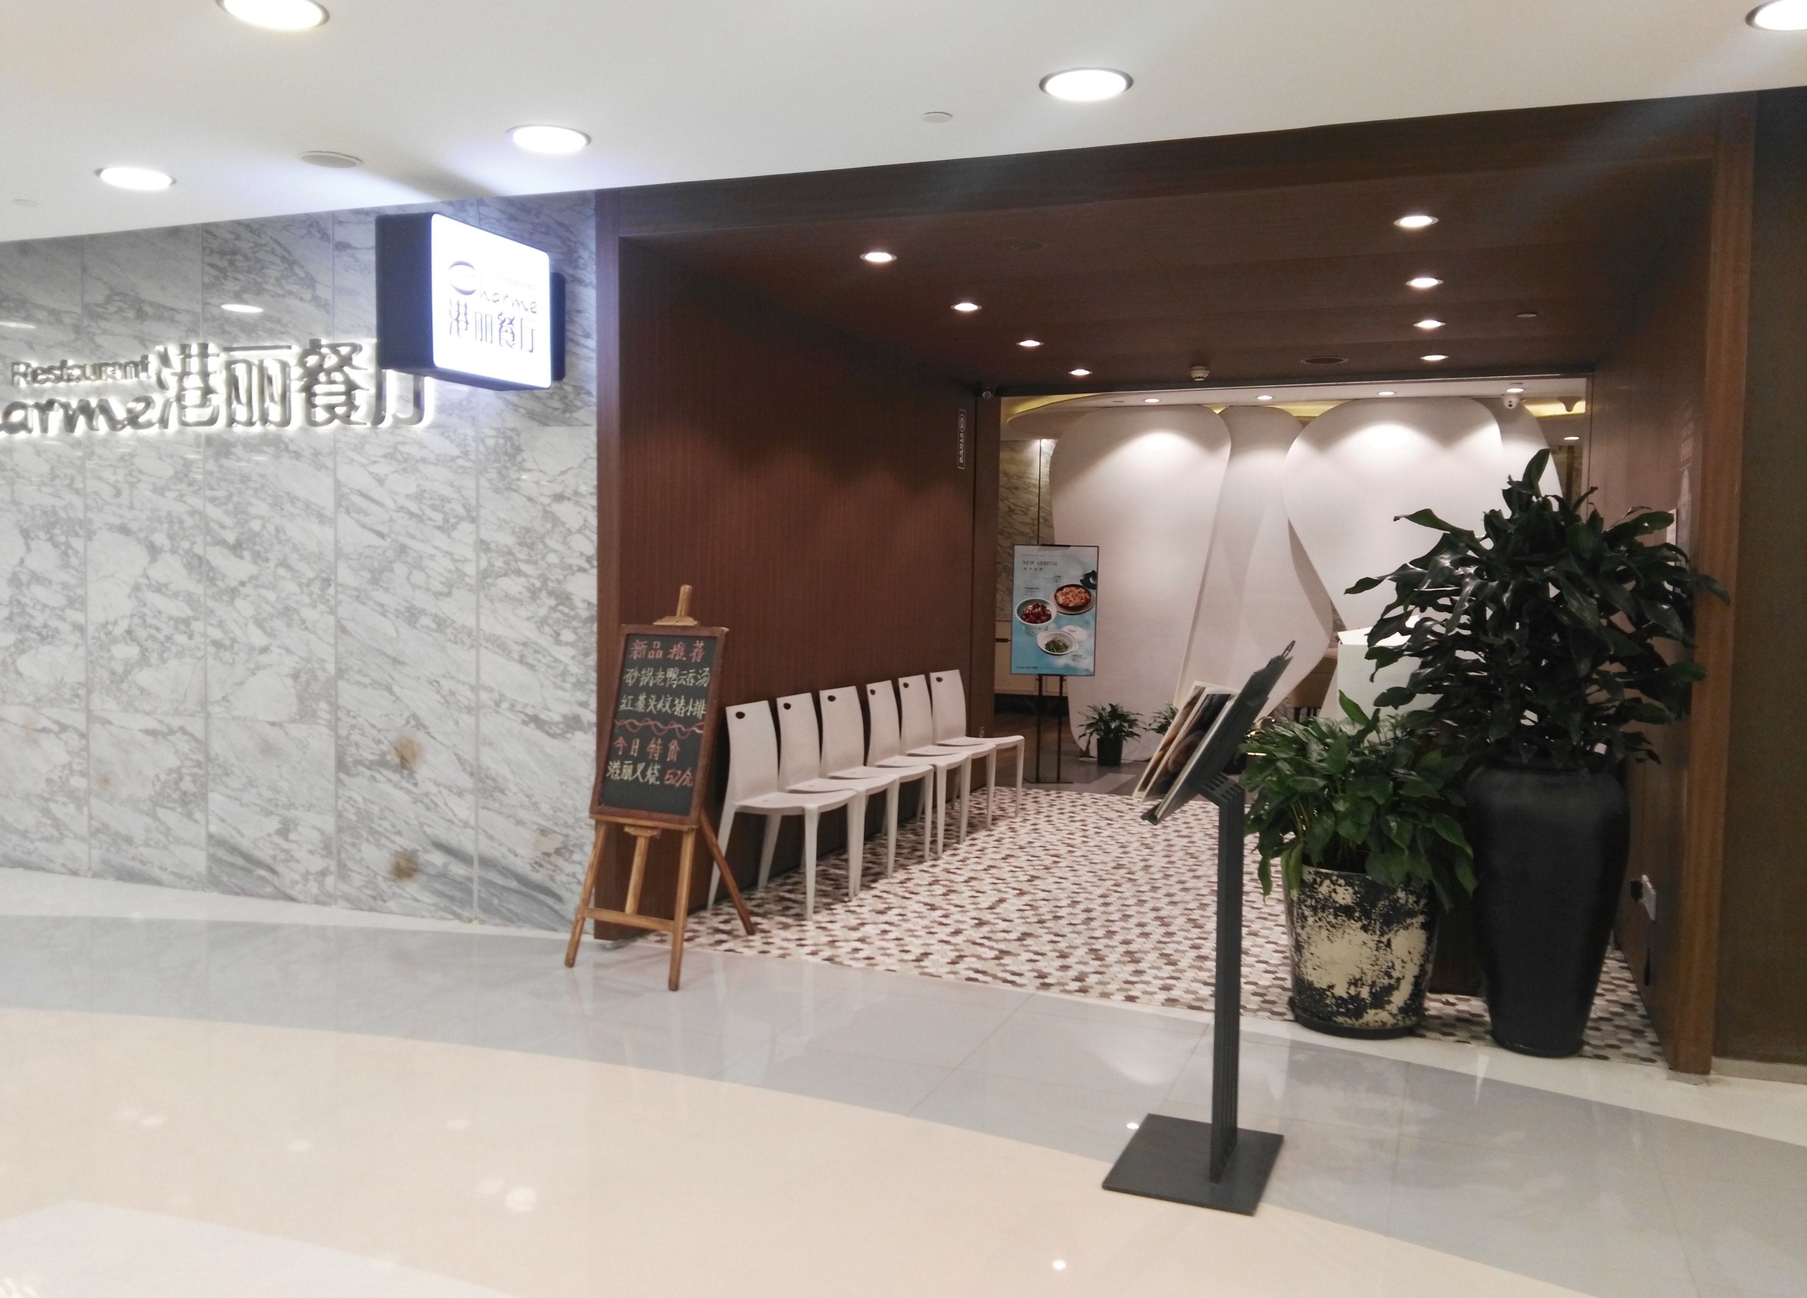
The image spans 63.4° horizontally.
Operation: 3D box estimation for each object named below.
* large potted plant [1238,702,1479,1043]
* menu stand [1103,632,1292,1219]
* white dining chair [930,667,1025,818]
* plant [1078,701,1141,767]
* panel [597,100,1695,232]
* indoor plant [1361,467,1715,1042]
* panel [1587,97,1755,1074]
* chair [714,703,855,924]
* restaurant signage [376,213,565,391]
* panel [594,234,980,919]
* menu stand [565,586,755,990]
[{"bbox_3d":[1.421,0.660,4.569,0.713,1.018,0.699,2,3,21],"label":"large potted plant"},{"bbox_3d":[0.707,0.592,3.422,0.377,1.231,0.504,2,3,21],"label":"menu stand"},{"bbox_3d":[0.387,0.546,8.347,0.509,0.826,0.460,2,3,20],"label":"white dining chair"},{"bbox_3d":[1.520,0.625,10.790,0.442,0.449,0.442,2,3,20],"label":"plant"},{"bbox_3d":[0.634,-1.519,4.718,3.511,0.177,0.075,2,3,20],"label":"panel"},{"bbox_3d":[1.856,0.305,4.329,1.022,1.765,1.022,2,3,21],"label":"indoor plant"},{"bbox_3d":[2.999,-0.231,5.974,0.101,2.730,4.035,2,3,21],"label":"panel"},{"bbox_3d":[-0.489,0.650,6.088,0.492,0.835,0.464,2,3,21],"label":"chair"},{"bbox_3d":[-1.481,-1.172,5.079,0.223,0.499,0.760,2,3,20],"label":"restaurant signage"},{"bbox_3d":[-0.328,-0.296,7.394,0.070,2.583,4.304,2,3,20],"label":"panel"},{"bbox_3d":[-0.749,0.438,5.222,0.500,1.328,0.787,3,3,31],"label":"menu stand"}]

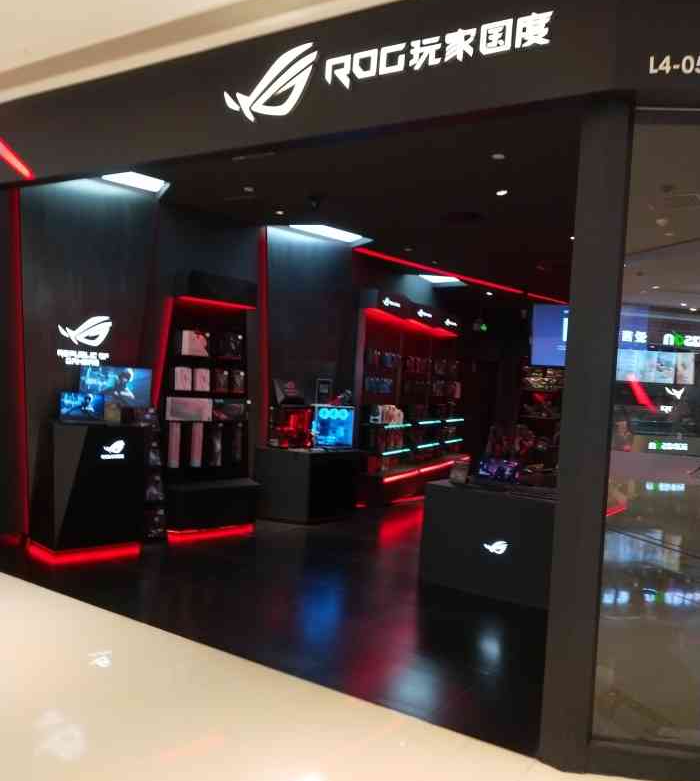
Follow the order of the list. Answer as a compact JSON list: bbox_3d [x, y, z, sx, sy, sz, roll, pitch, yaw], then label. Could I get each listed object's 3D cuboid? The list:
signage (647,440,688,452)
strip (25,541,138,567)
[{"bbox_3d":[5.370,0.947,10.487,0.700,0.200,0.050,2,3,-3],"label":"signage"},{"bbox_3d":[-2.171,1.271,5.208,0.690,0.070,0.560,0,4,-36],"label":"strip"}]

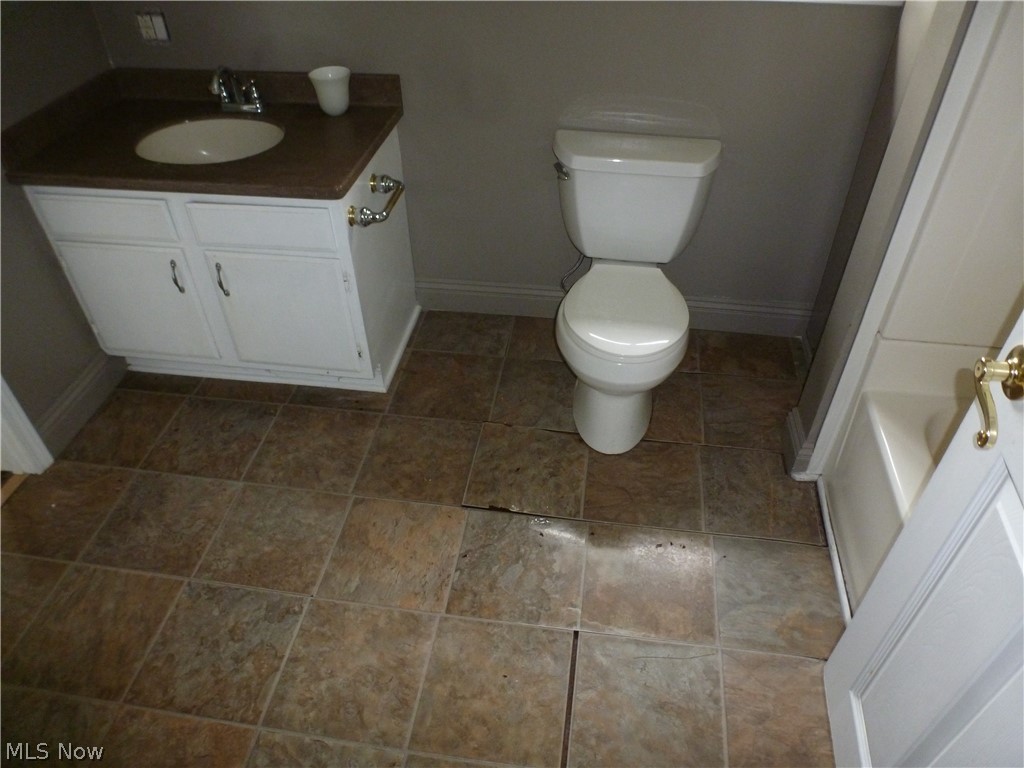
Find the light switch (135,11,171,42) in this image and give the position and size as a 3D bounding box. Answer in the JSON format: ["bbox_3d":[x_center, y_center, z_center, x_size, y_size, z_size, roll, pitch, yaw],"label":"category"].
[{"bbox_3d":[-1.042,-1.035,2.061,0.082,0.083,0.014,5,42,7],"label":"light switch"}]

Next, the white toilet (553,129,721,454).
[{"bbox_3d":[0.333,-0.260,2.114,0.489,0.705,0.699,5,41,6],"label":"white toilet"}]

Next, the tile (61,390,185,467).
[{"bbox_3d":[-1.242,0.142,2.289,0.275,0.010,0.335,5,42,8],"label":"tile"}]

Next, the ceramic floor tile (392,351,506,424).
[{"bbox_3d":[-0.227,0.006,2.411,0.335,0.010,0.335,5,42,8],"label":"ceramic floor tile"}]

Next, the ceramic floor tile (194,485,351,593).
[{"bbox_3d":[-0.633,0.409,1.897,0.323,0.010,0.323,5,41,6],"label":"ceramic floor tile"}]

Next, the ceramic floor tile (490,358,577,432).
[{"bbox_3d":[0.112,0.033,2.322,0.323,0.010,0.323,5,41,6],"label":"ceramic floor tile"}]

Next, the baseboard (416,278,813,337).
[{"bbox_3d":[0.352,-0.281,2.614,1.417,0.129,0.016,5,42,8],"label":"baseboard"}]

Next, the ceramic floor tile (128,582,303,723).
[{"bbox_3d":[-0.677,0.619,1.657,0.323,0.010,0.323,5,41,6],"label":"ceramic floor tile"}]

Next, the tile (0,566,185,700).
[{"bbox_3d":[-0.981,0.580,1.676,0.316,0.012,0.308,5,42,7],"label":"tile"}]

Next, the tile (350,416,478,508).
[{"bbox_3d":[-0.264,0.221,2.110,0.323,0.010,0.323,5,41,6],"label":"tile"}]

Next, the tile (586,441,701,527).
[{"bbox_3d":[0.370,0.277,1.991,0.317,0.012,0.315,5,42,7],"label":"tile"}]

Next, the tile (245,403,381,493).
[{"bbox_3d":[-0.609,0.197,2.206,0.335,0.010,0.335,5,42,8],"label":"tile"}]

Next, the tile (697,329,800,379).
[{"bbox_3d":[0.818,-0.100,2.497,0.335,0.010,0.246,5,42,8],"label":"tile"}]

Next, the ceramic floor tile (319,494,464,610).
[{"bbox_3d":[-0.299,0.434,1.827,0.318,0.012,0.312,5,42,7],"label":"ceramic floor tile"}]

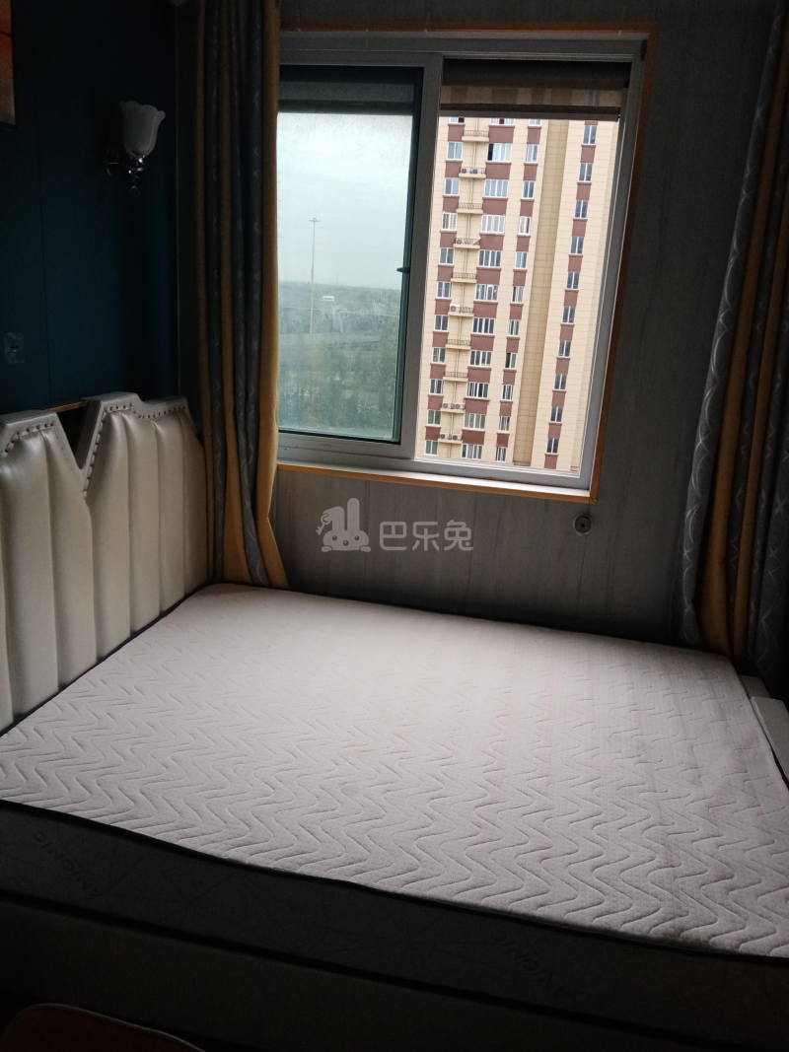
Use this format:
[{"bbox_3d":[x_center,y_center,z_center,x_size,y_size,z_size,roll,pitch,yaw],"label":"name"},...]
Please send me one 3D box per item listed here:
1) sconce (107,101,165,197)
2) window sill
[{"bbox_3d":[-0.793,-1.155,2.446,0.178,0.257,0.137,6,14,11],"label":"sconce"},{"bbox_3d":[0.057,-0.195,3.057,1.387,0.030,0.140,7,16,11],"label":"window sill"}]

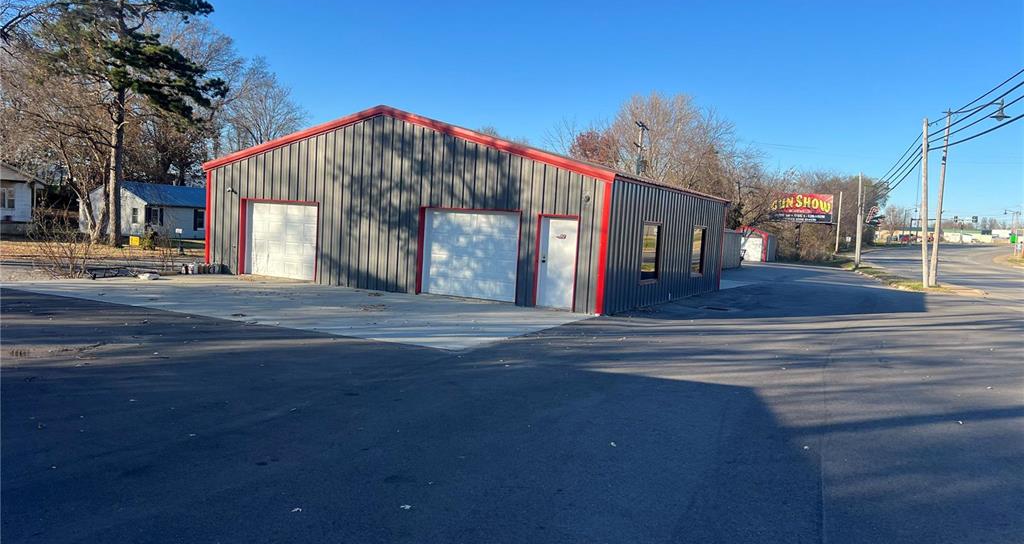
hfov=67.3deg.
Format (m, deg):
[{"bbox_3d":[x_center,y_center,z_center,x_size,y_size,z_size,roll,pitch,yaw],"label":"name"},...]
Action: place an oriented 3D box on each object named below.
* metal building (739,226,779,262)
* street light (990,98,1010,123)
[{"bbox_3d":[21.422,-2.464,68.288,3.720,3.200,5.800,5,4,27],"label":"metal building"},{"bbox_3d":[24.454,-8.084,38.500,0.980,1.200,0.980,4,4,18],"label":"street light"}]

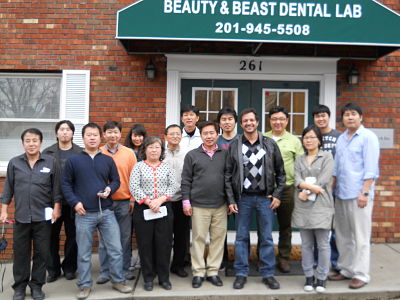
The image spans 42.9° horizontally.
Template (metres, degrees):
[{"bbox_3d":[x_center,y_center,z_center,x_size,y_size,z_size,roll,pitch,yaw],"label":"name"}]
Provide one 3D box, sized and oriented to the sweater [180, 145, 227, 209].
[{"bbox_3d":[0.064,0.271,5.000,0.500,0.610,0.300,1,-1,0],"label":"sweater"}]

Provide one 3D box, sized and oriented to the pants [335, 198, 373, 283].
[{"bbox_3d":[1.492,0.860,4.940,0.360,0.840,0.270,1,-1,30],"label":"pants"}]

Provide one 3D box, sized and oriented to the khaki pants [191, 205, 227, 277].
[{"bbox_3d":[0.084,0.880,5.000,0.360,0.740,0.260,1,-1,0],"label":"khaki pants"}]

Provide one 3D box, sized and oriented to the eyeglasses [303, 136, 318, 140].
[{"bbox_3d":[1.050,-0.107,4.820,0.140,0.042,0.120,1,-1,12],"label":"eyeglasses"}]

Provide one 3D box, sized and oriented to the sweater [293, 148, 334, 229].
[{"bbox_3d":[1.089,0.389,4.880,0.410,0.780,0.300,1,-1,12],"label":"sweater"}]

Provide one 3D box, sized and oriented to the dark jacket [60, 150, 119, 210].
[{"bbox_3d":[-1.070,0.308,4.970,0.570,0.610,0.320,1,-1,-8],"label":"dark jacket"}]

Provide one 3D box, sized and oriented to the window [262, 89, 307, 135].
[{"bbox_3d":[1.119,-0.485,6.670,0.600,0.640,0.050,1,-1,0],"label":"window"}]

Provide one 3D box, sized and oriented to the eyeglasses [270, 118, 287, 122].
[{"bbox_3d":[0.831,-0.315,5.380,0.145,0.043,0.120,1,-1,5],"label":"eyeglasses"}]

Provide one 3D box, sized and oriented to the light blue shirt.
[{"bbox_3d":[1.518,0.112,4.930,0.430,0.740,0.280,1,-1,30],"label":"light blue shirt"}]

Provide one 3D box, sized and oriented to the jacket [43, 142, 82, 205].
[{"bbox_3d":[-1.460,0.286,5.480,0.530,0.720,0.300,1,-1,-6],"label":"jacket"}]

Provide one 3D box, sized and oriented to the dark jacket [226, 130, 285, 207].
[{"bbox_3d":[0.543,0.181,4.970,0.600,0.700,0.330,1,-1,3],"label":"dark jacket"}]

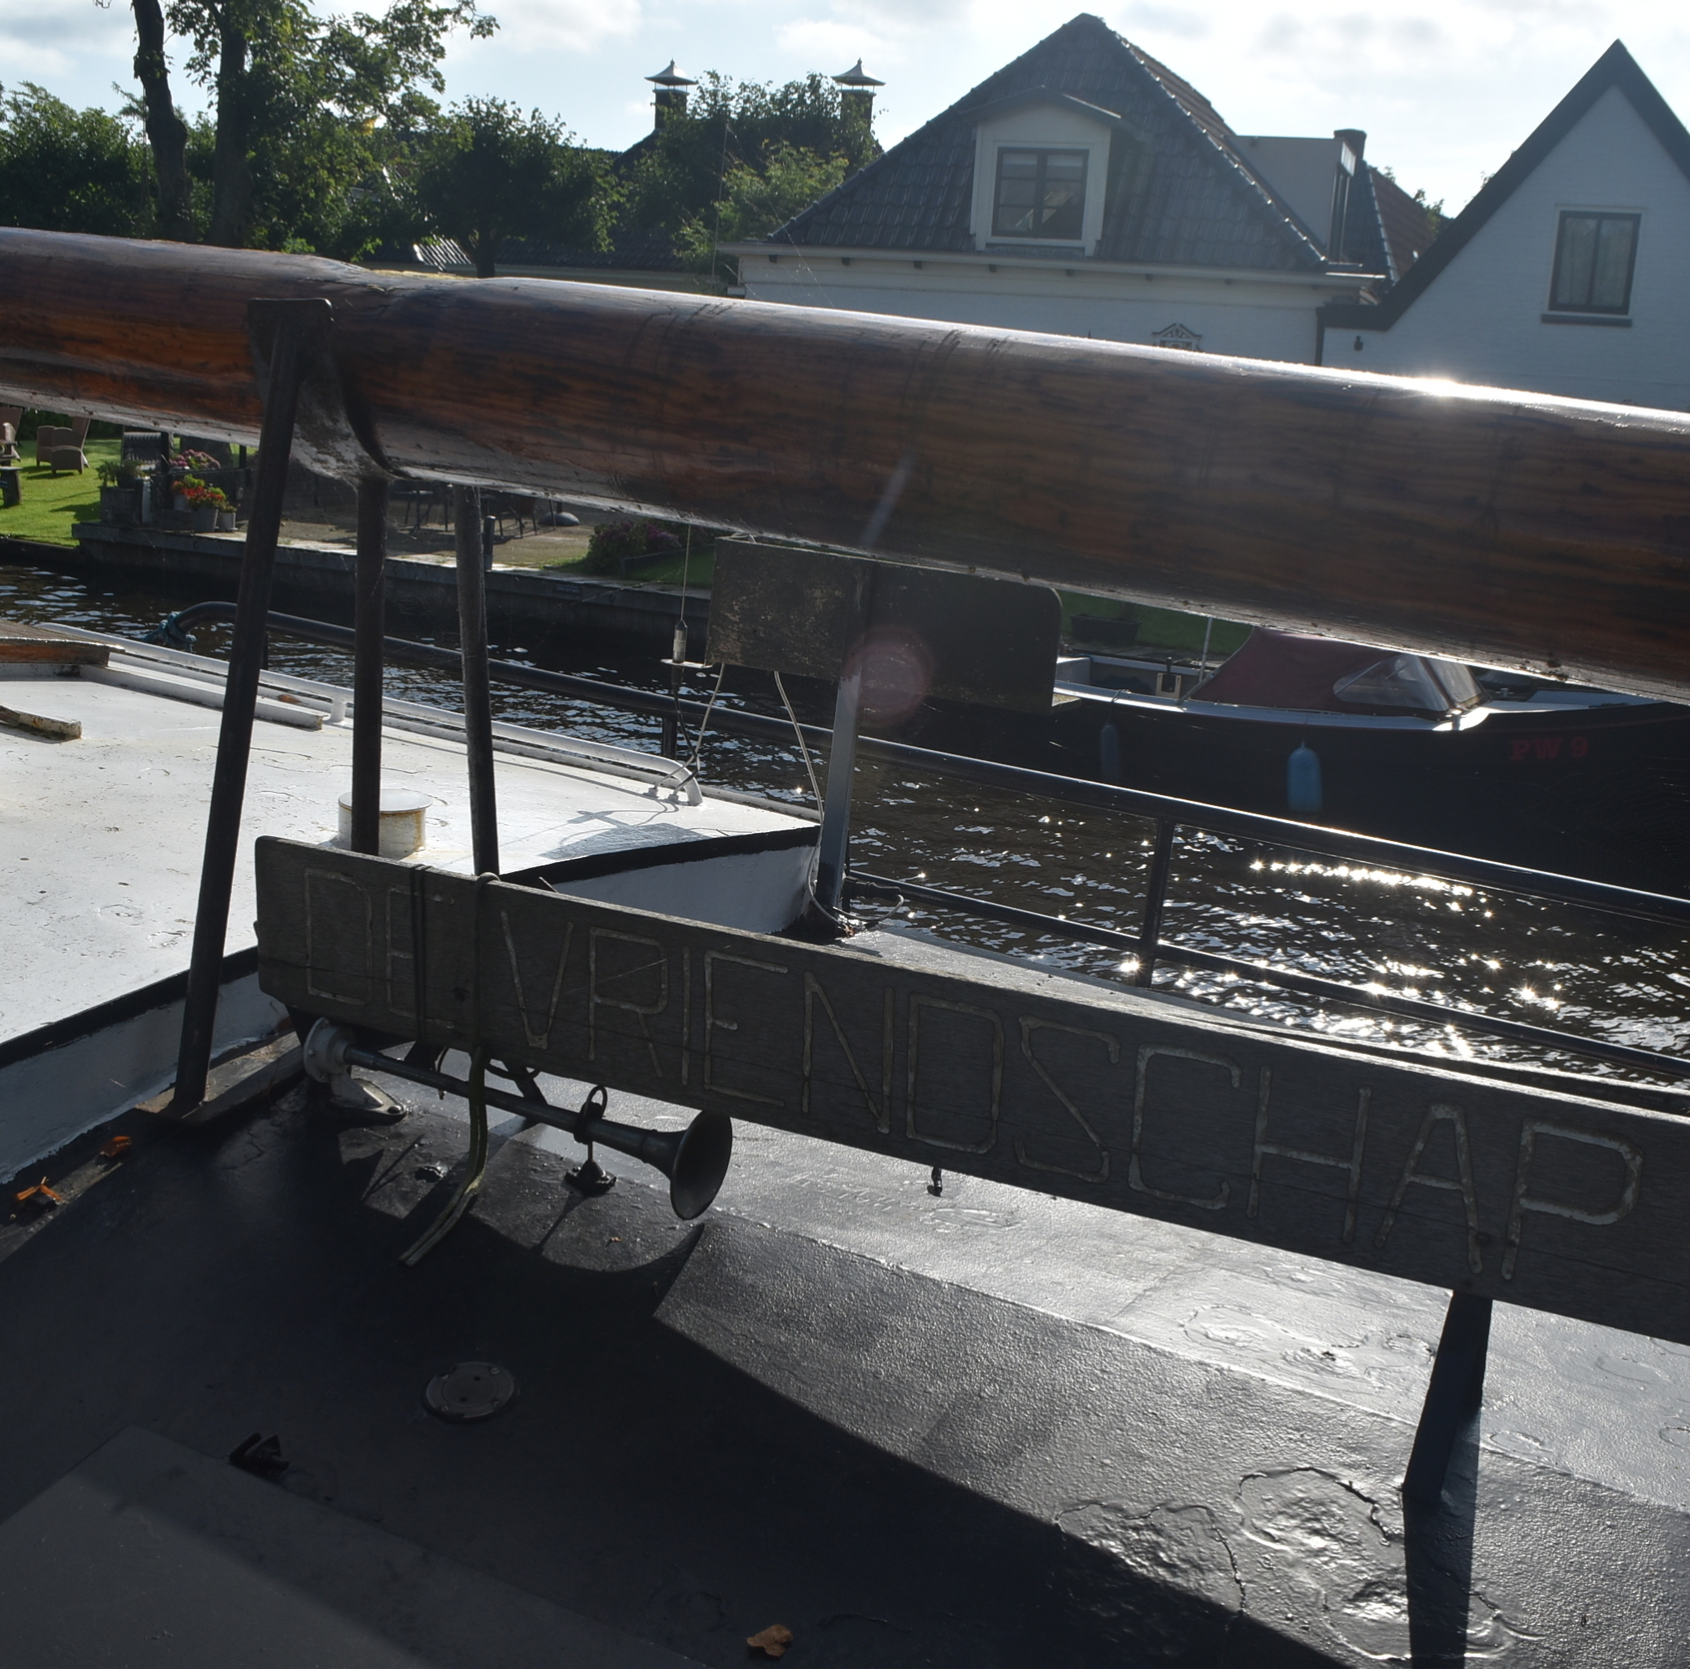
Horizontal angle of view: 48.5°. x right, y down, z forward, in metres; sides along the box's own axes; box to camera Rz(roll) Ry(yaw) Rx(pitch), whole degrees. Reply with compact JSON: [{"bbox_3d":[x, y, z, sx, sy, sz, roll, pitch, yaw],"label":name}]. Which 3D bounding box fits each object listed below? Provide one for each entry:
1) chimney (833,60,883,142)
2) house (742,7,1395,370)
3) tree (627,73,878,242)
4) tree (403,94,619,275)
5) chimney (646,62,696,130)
[{"bbox_3d":[0.298,-17.238,44.000,1.000,1.800,1.000,8,15,18],"label":"chimney"},{"bbox_3d":[3.671,-6.798,24.627,7.270,6.110,10.500,8,15,18],"label":"house"},{"bbox_3d":[-1.872,-10.306,34.877,4.600,7.250,4.400,8,15,18],"label":"tree"},{"bbox_3d":[-5.090,-8.206,28.698,3.200,5.770,3.200,8,15,18],"label":"tree"},{"bbox_3d":[-4.214,-17.944,45.500,1.000,1.600,1.000,8,15,18],"label":"chimney"}]

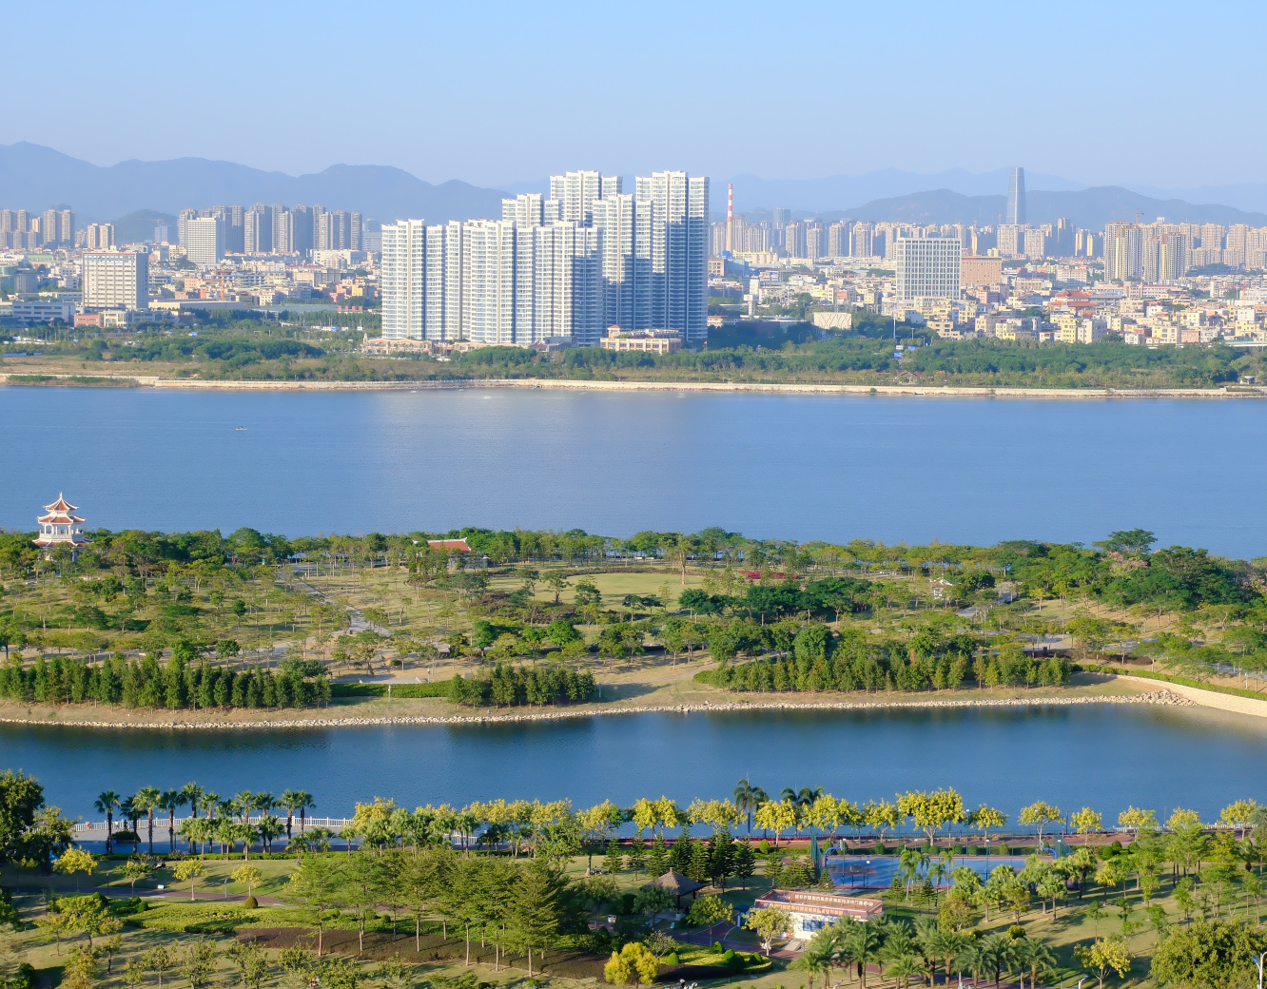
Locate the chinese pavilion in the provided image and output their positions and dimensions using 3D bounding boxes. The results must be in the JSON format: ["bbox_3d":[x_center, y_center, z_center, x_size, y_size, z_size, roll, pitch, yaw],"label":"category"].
[{"bbox_3d":[-130.288,7.879,639.214,13.500,16.100,12.150,-1,6,-11],"label":"chinese pavilion"}]

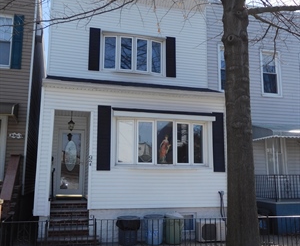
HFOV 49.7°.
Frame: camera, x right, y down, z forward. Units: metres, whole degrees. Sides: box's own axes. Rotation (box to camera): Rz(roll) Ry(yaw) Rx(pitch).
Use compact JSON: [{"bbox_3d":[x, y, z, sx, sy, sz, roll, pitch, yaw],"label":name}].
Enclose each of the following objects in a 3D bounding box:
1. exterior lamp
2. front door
[{"bbox_3d":[-2.213,-0.077,9.122,0.180,0.600,0.180,3,-9,-14],"label":"exterior lamp"},{"bbox_3d":[-2.548,1.278,10.372,0.830,2.110,0.100,3,-9,-14],"label":"front door"}]

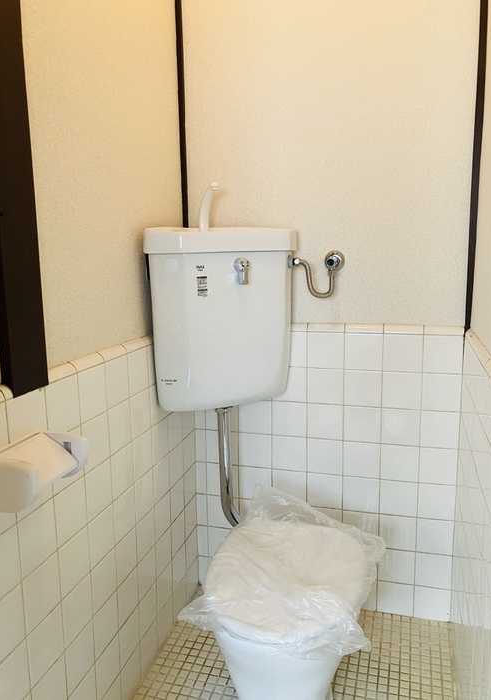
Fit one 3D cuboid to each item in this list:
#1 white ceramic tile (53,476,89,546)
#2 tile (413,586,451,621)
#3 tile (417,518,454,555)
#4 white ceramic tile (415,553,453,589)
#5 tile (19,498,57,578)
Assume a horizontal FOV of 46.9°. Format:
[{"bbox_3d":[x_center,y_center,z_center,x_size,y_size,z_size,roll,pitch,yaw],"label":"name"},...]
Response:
[{"bbox_3d":[-0.349,0.320,1.124,0.008,0.106,0.107,2,10,15],"label":"white ceramic tile"},{"bbox_3d":[0.561,0.761,1.701,0.106,0.106,0.009,2,10,15],"label":"tile"},{"bbox_3d":[0.553,0.543,1.652,0.103,0.106,0.008,2,10,16],"label":"tile"},{"bbox_3d":[0.551,0.647,1.662,0.101,0.105,0.009,2,10,16],"label":"white ceramic tile"},{"bbox_3d":[-0.383,0.338,1.024,0.009,0.106,0.106,2,10,16],"label":"tile"}]

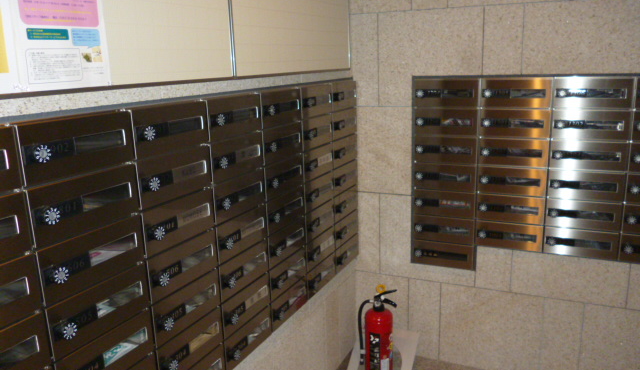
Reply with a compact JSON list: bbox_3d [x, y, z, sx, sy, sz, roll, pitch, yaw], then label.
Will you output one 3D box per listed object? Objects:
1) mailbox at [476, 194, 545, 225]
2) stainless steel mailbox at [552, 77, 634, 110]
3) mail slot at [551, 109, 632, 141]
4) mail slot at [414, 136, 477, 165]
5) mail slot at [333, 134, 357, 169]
[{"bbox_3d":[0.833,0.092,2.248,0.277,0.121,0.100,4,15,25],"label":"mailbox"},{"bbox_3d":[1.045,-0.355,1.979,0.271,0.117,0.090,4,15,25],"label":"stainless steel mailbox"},{"bbox_3d":[1.071,-0.248,2.052,0.269,0.118,0.160,4,15,25],"label":"mail slot"},{"bbox_3d":[0.579,-0.170,2.313,0.269,0.118,0.160,4,15,25],"label":"mail slot"},{"bbox_3d":[0.075,-0.149,2.329,0.090,0.117,0.271,4,15,25],"label":"mail slot"}]

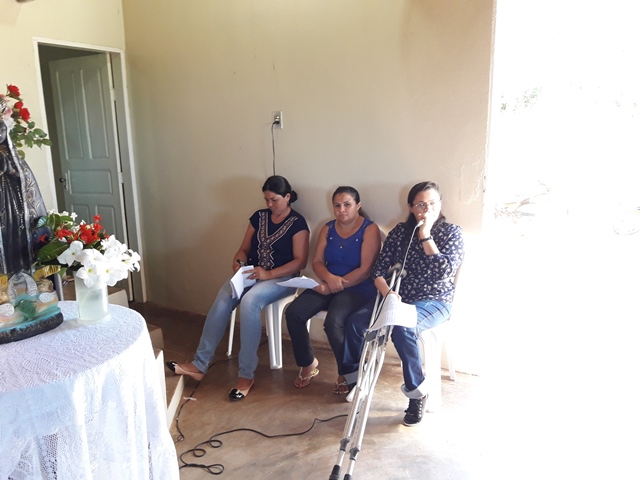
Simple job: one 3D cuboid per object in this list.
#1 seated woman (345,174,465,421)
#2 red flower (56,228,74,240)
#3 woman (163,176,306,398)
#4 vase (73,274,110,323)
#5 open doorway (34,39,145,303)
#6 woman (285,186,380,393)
[{"bbox_3d":[0.507,0.300,2.822,0.547,1.240,0.524,7,15,32],"label":"seated woman"},{"bbox_3d":[-1.072,-0.023,2.180,0.075,0.055,0.065,-7,14,-26],"label":"red flower"},{"bbox_3d":[-0.426,0.238,3.164,0.541,1.240,0.857,10,17,41],"label":"woman"},{"bbox_3d":[-0.945,0.227,2.136,0.135,0.200,0.135,-6,14,-23],"label":"vase"},{"bbox_3d":[-1.807,-0.412,4.135,0.140,2.135,0.765,6,14,29],"label":"open doorway"},{"bbox_3d":[0.116,0.280,3.078,0.521,1.180,0.477,7,15,32],"label":"woman"}]

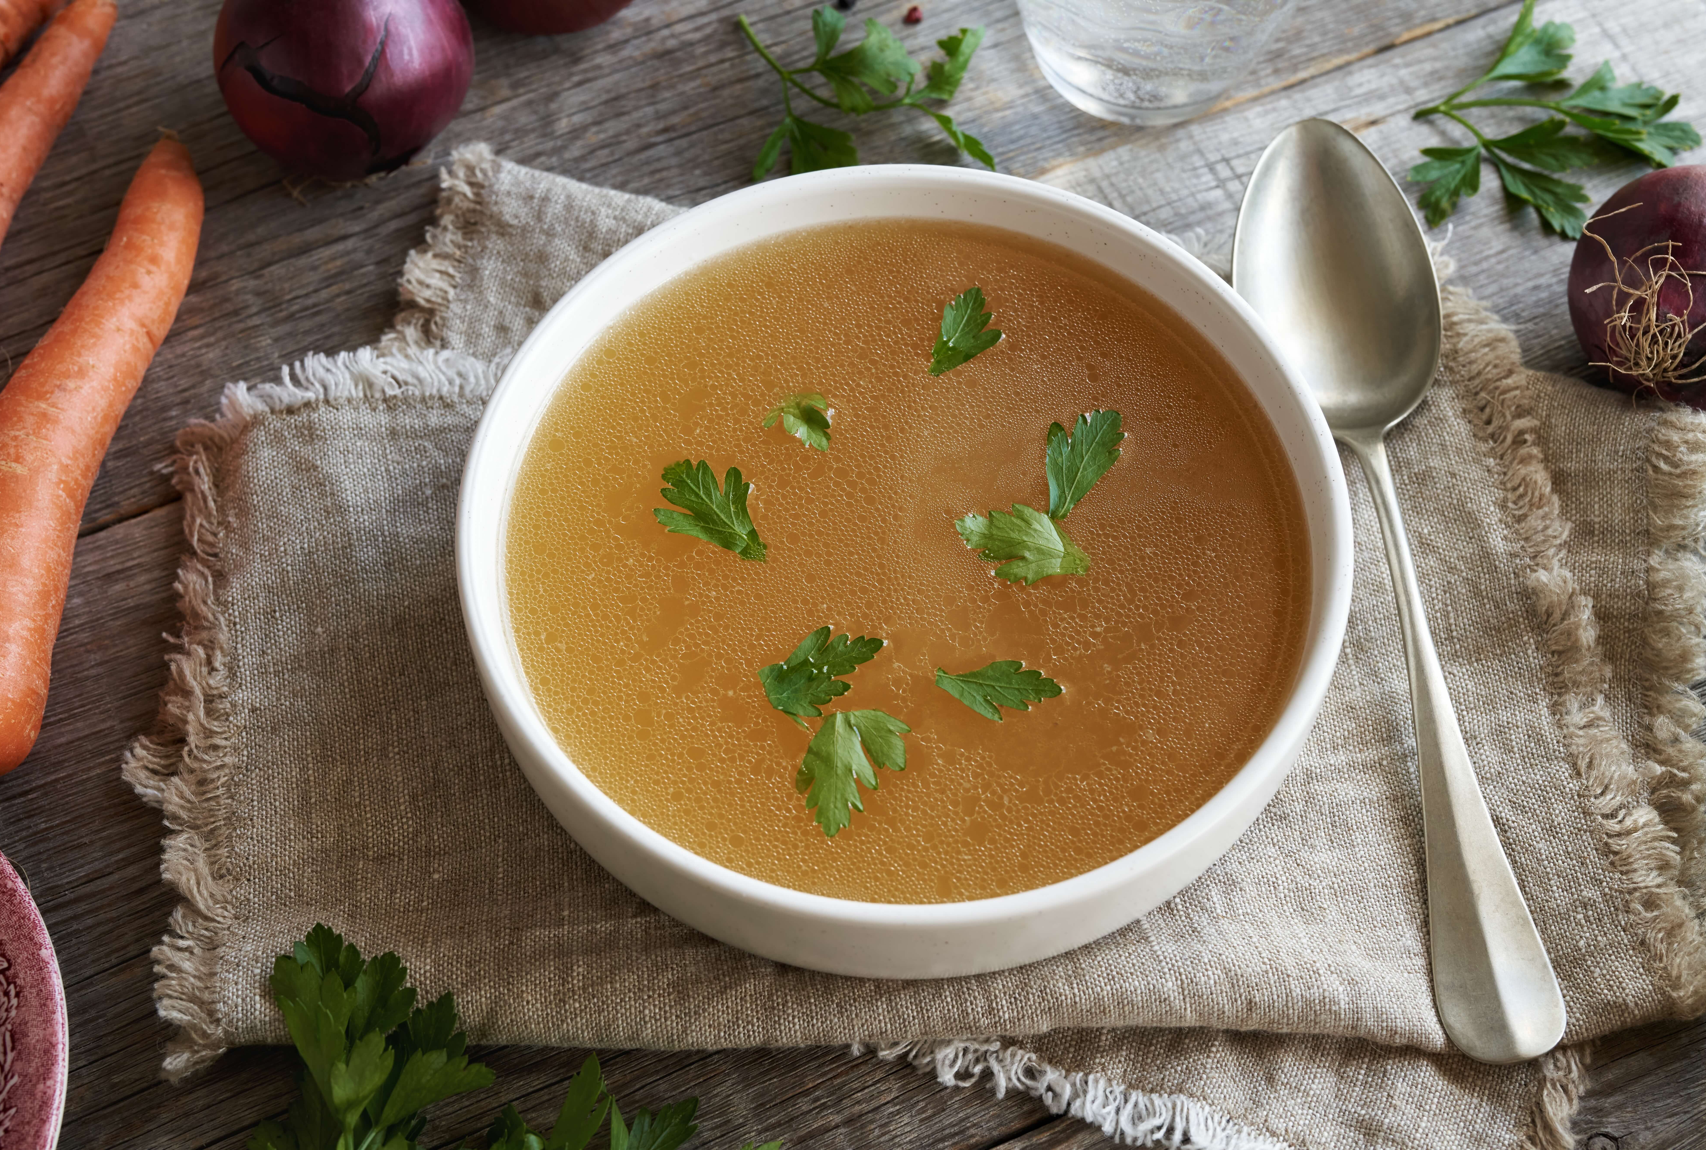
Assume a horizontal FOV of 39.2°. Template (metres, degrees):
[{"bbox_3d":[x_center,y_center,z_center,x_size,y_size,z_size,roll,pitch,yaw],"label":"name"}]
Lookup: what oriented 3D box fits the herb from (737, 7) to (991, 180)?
[{"bbox_3d":[0.004,-0.113,0.555,0.056,0.018,0.052,-4,59,-3],"label":"herb"}]

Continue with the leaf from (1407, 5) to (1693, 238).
[{"bbox_3d":[0.160,-0.107,0.551,0.067,0.018,0.066,0,59,0],"label":"leaf"}]

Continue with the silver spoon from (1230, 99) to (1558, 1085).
[{"bbox_3d":[0.108,-0.008,0.484,0.042,0.022,0.217,-3,59,-2],"label":"silver spoon"}]

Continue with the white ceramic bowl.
[{"bbox_3d":[0.010,-0.003,0.472,0.170,0.037,0.170,0,59,0],"label":"white ceramic bowl"}]

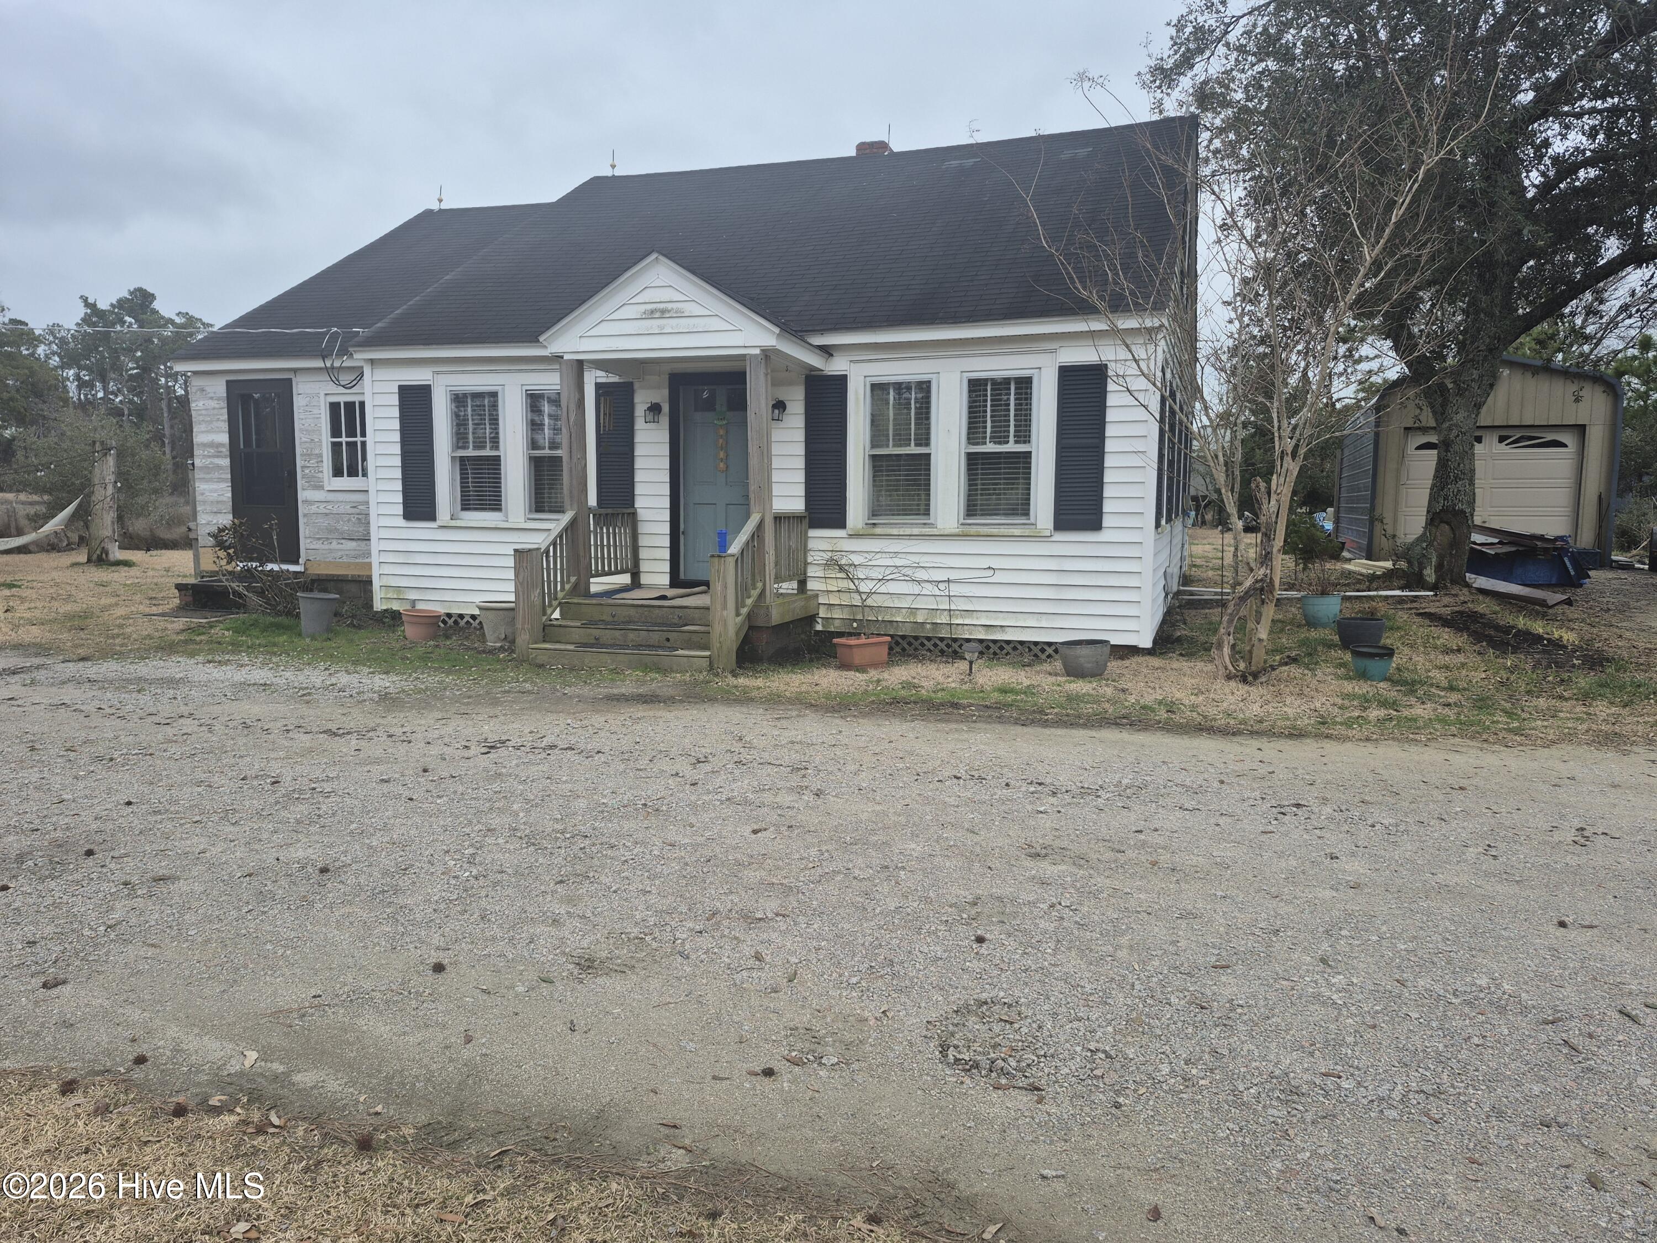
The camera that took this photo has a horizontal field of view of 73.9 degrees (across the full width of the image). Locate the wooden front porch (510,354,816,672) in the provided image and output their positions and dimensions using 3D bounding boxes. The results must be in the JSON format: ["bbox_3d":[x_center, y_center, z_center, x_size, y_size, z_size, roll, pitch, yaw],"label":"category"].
[{"bbox_3d":[-1.481,-1.088,10.550,2.320,2.770,1.981,3,7,19],"label":"wooden front porch"}]

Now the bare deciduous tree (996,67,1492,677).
[{"bbox_3d":[3.564,-2.021,9.201,3.950,5.000,3.400,0,6,0],"label":"bare deciduous tree"}]

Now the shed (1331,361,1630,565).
[{"bbox_3d":[12.679,-3.165,22.124,3.850,3.600,6.200,3,7,19],"label":"shed"}]

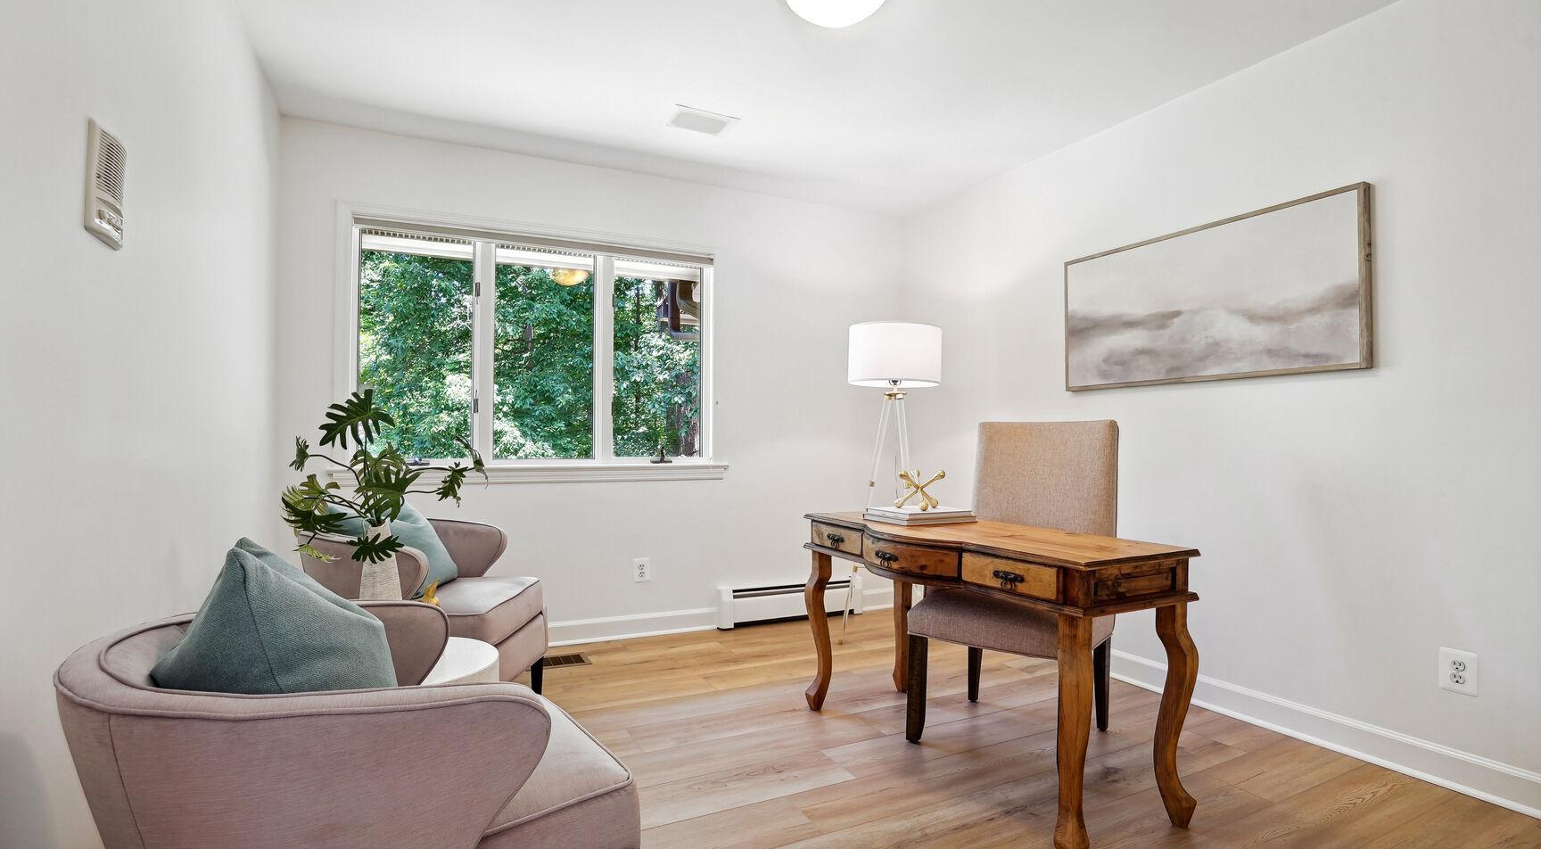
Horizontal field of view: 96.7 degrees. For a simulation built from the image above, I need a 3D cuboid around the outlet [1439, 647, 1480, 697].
[{"bbox_3d":[2.061,0.743,2.052,0.008,0.125,0.082,1,-1,-30],"label":"outlet"}]

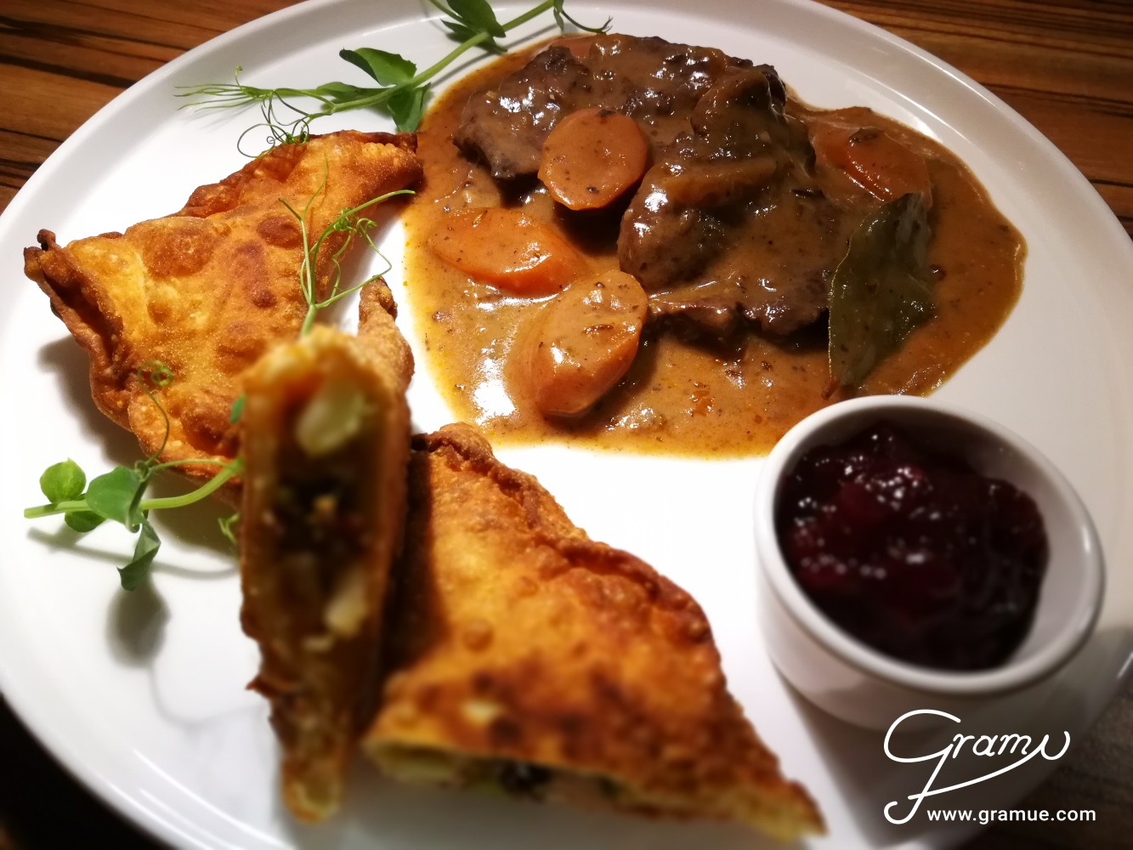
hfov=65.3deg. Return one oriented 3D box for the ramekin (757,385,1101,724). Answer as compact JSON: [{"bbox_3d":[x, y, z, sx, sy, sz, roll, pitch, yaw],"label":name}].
[{"bbox_3d":[0.070,0.030,0.186,0.065,0.036,0.065,-3,54,0],"label":"ramekin"}]

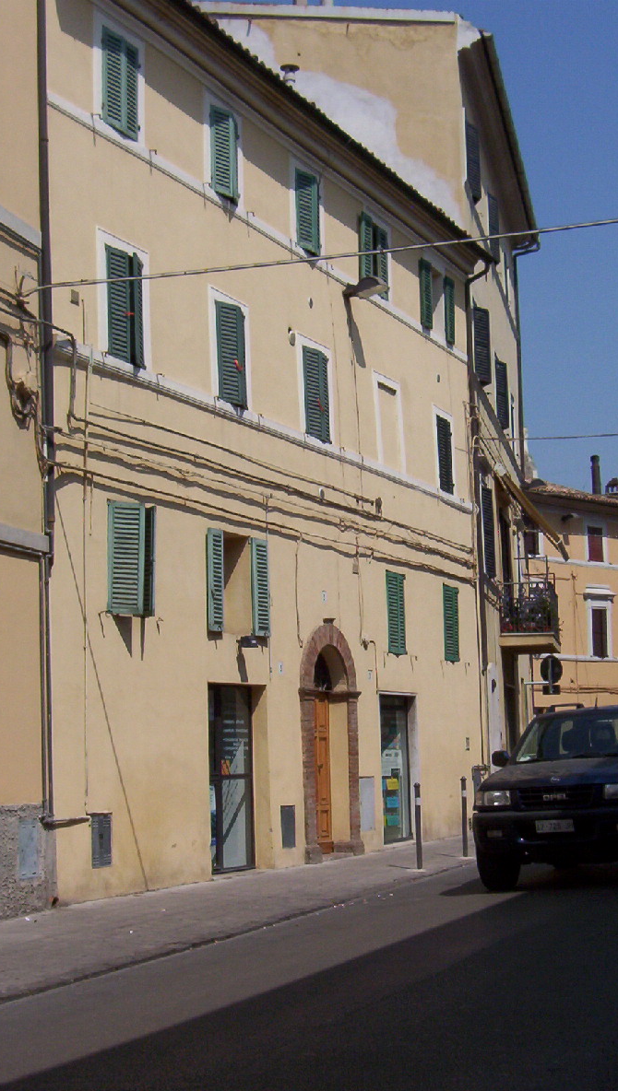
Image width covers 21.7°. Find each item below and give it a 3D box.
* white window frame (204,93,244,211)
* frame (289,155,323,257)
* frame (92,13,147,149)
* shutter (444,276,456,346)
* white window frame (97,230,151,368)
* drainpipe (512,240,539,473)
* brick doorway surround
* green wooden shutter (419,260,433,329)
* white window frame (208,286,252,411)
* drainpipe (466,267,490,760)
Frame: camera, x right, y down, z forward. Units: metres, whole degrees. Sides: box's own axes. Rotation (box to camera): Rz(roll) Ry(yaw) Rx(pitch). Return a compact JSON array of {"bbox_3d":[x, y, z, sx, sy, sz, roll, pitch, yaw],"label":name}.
[{"bbox_3d":[-1.063,-4.919,20.155,0.100,1.246,1.098,-5,-8,24],"label":"white window frame"},{"bbox_3d":[-0.025,-4.522,21.524,0.070,1.120,0.950,-6,-9,25],"label":"frame"},{"bbox_3d":[-2.096,-5.124,17.848,0.100,1.306,1.106,-5,-8,24],"label":"frame"},{"bbox_3d":[2.333,-3.869,26.518,0.045,1.030,0.350,-5,-9,24],"label":"shutter"},{"bbox_3d":[-2.016,-2.646,17.540,0.100,1.393,1.130,-5,-8,24],"label":"white window frame"},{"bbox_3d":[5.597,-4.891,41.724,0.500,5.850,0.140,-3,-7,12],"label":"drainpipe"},{"bbox_3d":[0.168,2.637,21.699,0.300,3.151,1.932,-5,-8,24],"label":"brick doorway surround"},{"bbox_3d":[1.851,-3.965,25.426,0.045,1.030,0.360,-5,-9,24],"label":"green wooden shutter"},{"bbox_3d":[-0.973,-2.419,19.863,0.100,1.360,1.132,-5,-8,24],"label":"white window frame"},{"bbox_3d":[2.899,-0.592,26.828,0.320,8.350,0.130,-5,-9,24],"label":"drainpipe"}]

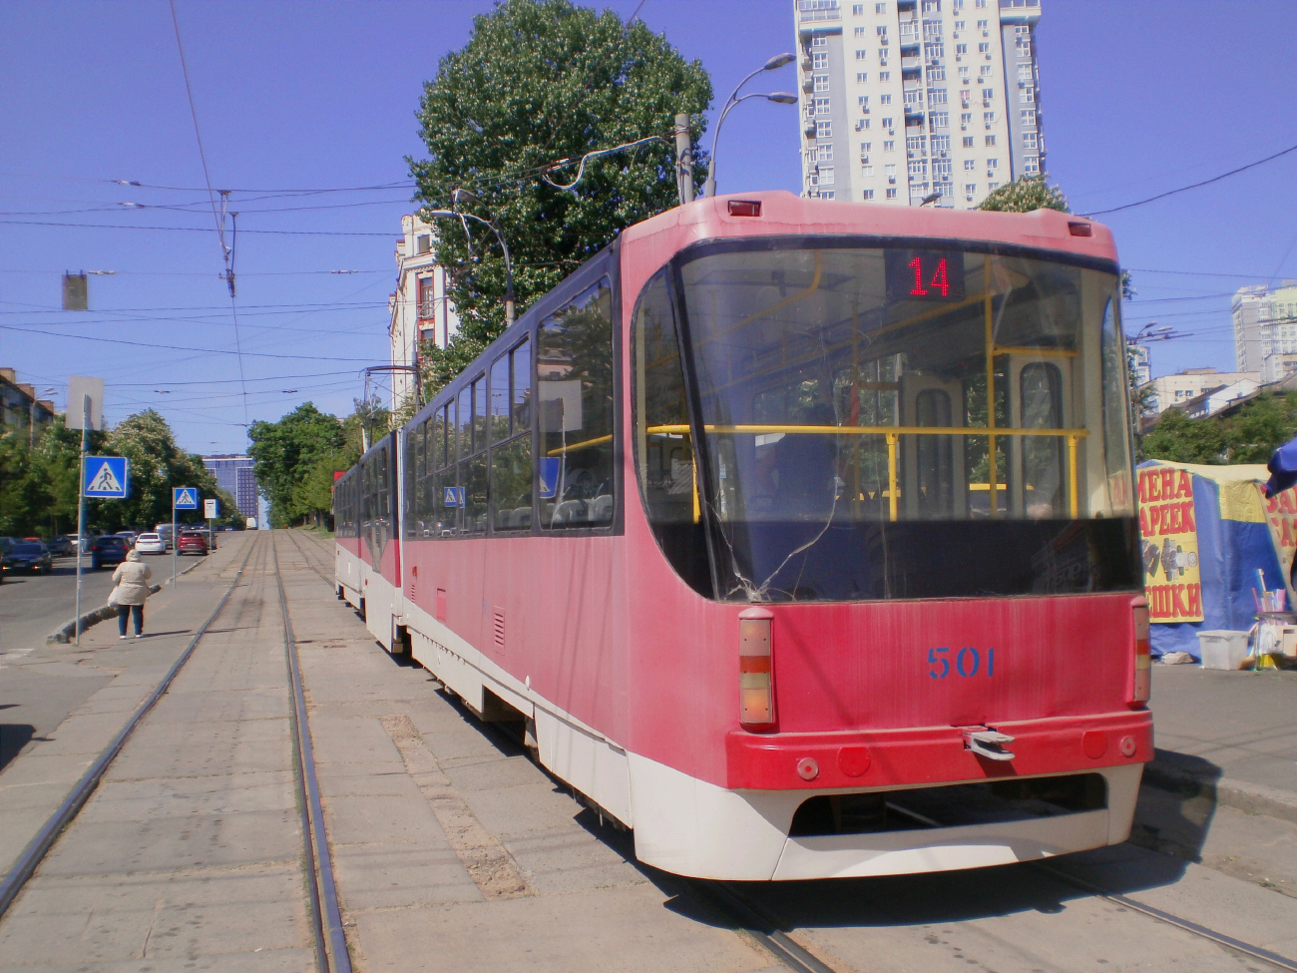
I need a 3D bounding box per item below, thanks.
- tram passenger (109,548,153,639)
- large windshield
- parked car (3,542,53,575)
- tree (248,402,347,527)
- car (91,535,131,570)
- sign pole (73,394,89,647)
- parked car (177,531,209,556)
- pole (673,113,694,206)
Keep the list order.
[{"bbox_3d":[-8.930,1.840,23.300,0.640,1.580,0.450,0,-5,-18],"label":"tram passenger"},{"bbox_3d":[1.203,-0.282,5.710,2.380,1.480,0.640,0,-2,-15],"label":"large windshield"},{"bbox_3d":[-28.300,3.200,61.600,1.730,1.430,4.400,0,-2,-16],"label":"parked car"},{"bbox_3d":[-42.900,-2.500,165.000,12.200,15.600,11.500,0,-5,-16],"label":"tree"},{"bbox_3d":[-28.400,3.450,71.500,1.820,1.630,4.450,0,-2,-16],"label":"car"},{"bbox_3d":[-9.270,0.550,22.100,0.070,4.140,0.070,2,-3,-15],"label":"sign pole"},{"bbox_3d":[-27.950,3.450,83.100,1.820,1.580,4.400,0,-2,-16],"label":"parked car"},{"bbox_3d":[0.920,-2.450,26.700,0.360,9.800,0.360,-2,-4,-15],"label":"pole"}]

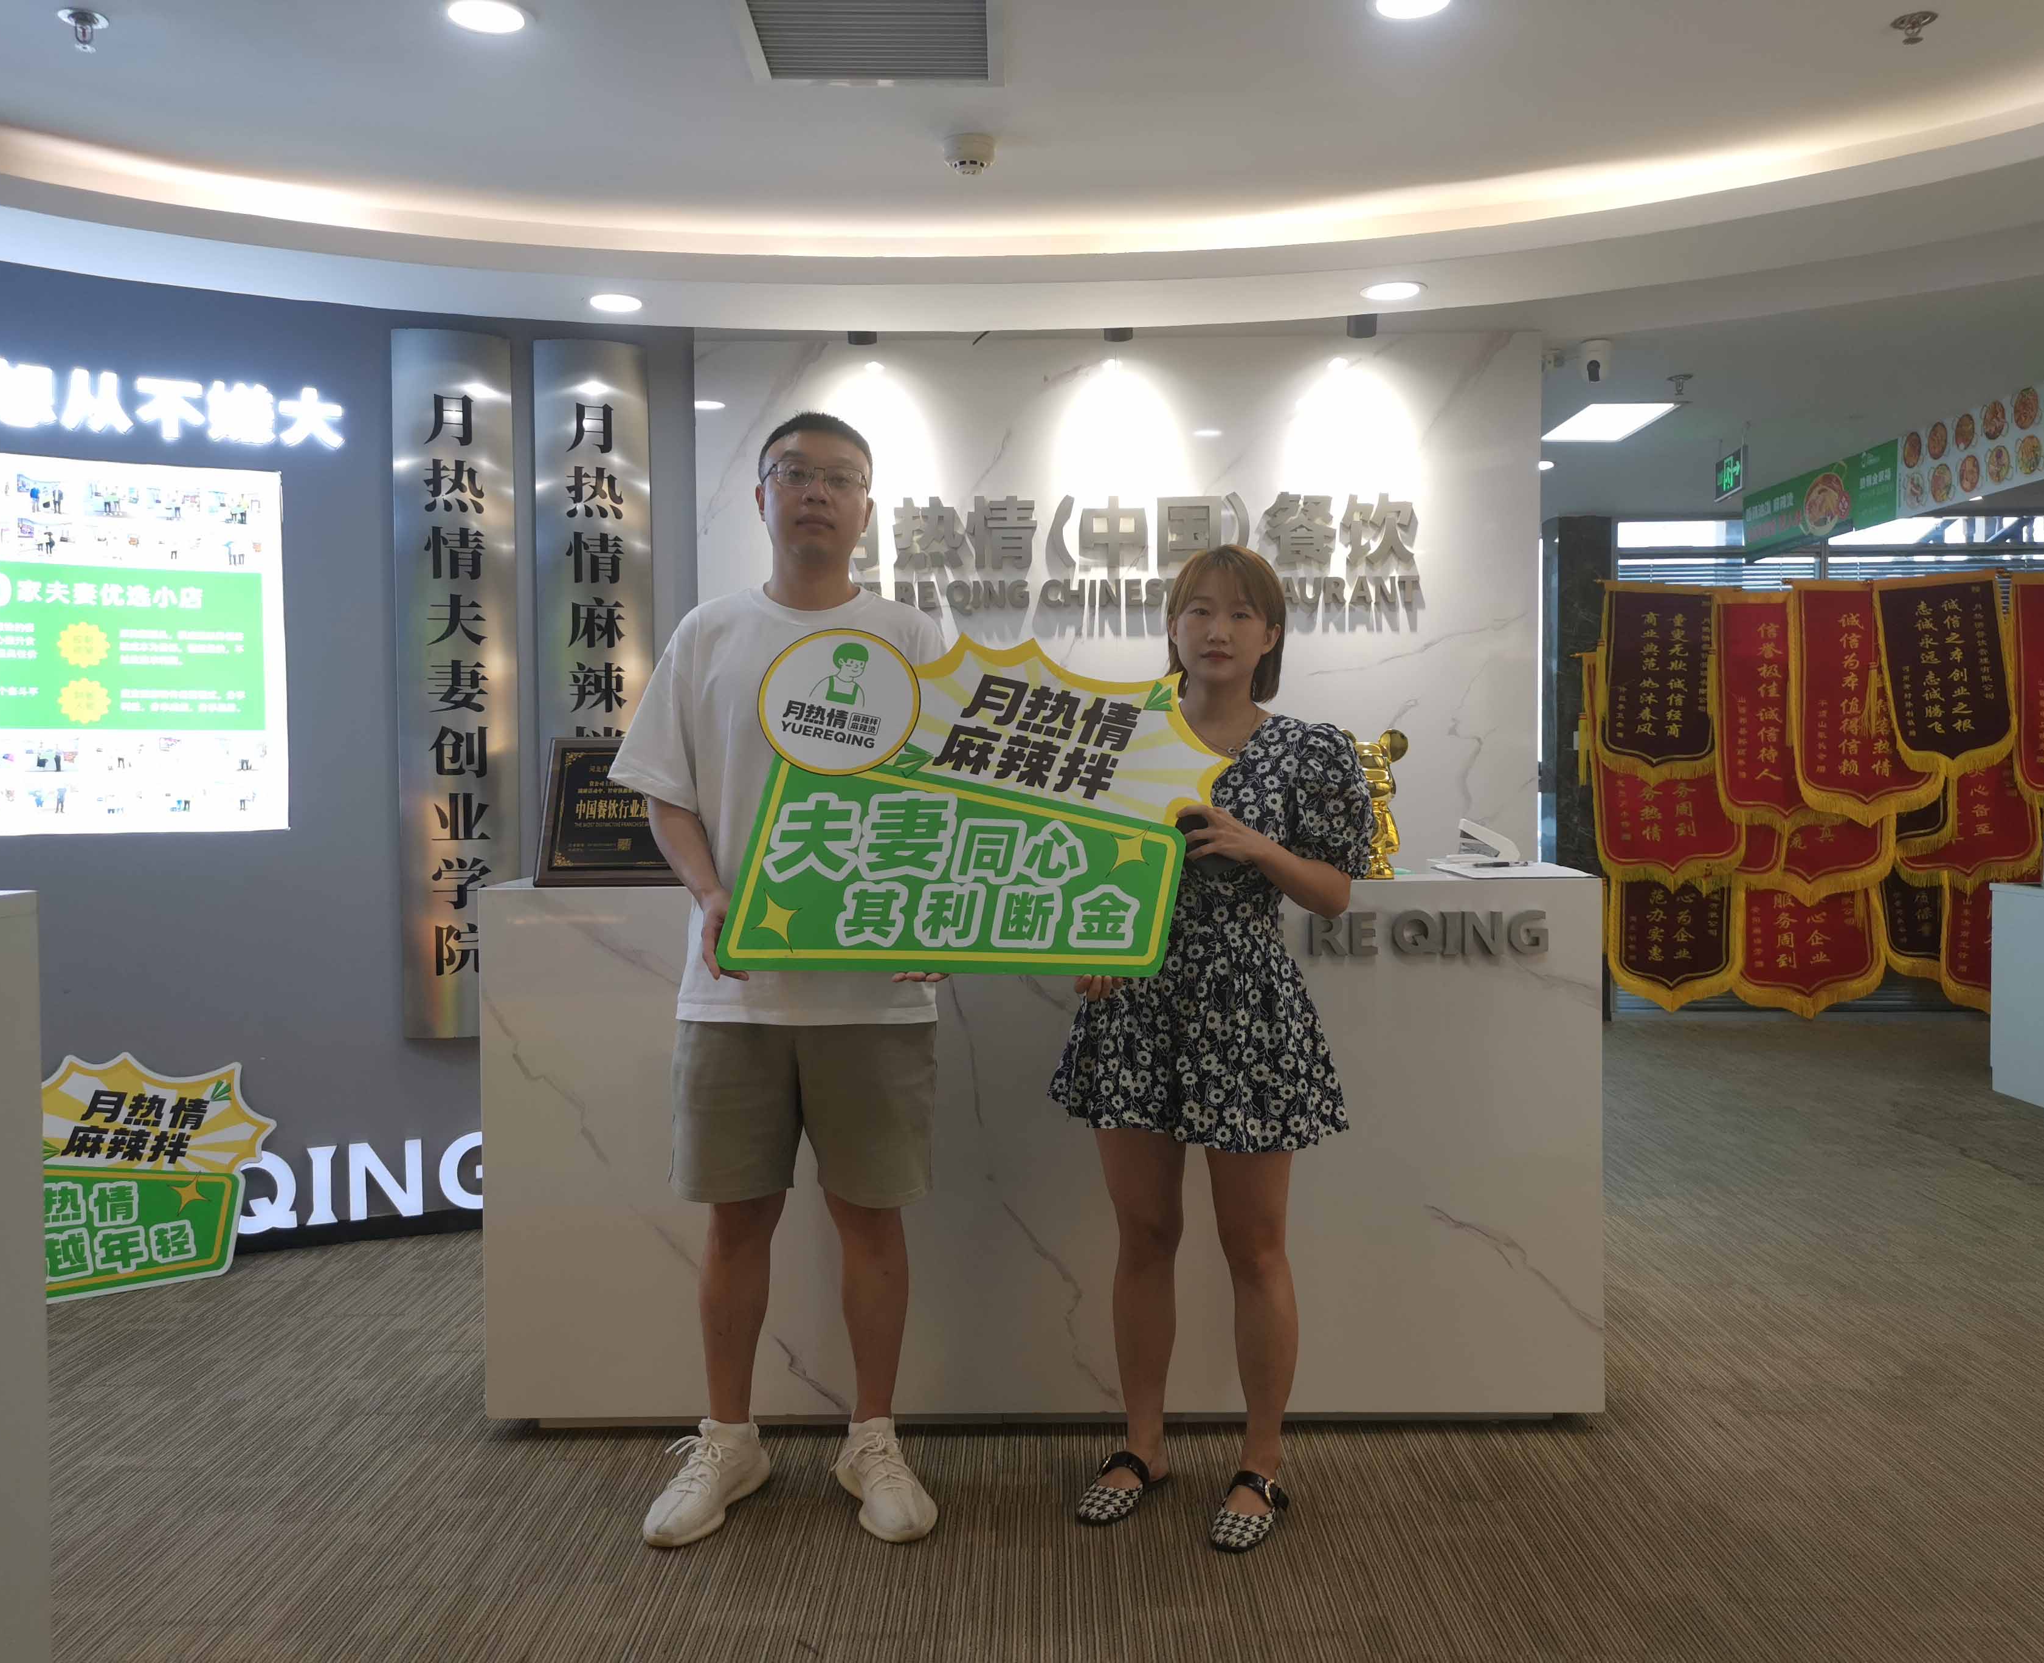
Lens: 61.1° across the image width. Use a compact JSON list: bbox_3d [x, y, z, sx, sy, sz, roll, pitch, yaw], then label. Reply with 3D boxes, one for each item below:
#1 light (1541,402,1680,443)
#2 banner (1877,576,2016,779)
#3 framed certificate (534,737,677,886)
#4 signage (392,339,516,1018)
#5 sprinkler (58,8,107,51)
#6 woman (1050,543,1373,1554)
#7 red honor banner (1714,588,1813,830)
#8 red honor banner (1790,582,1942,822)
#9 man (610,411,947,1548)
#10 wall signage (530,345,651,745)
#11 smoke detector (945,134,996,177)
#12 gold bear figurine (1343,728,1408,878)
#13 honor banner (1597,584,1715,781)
[{"bbox_3d":[2.004,-1.405,5.921,0.295,0.050,0.630,0,2,1],"label":"light"},{"bbox_3d":[4.184,-0.698,7.830,0.590,0.920,0.040,-8,2,1],"label":"banner"},{"bbox_3d":[-0.669,-0.030,3.151,0.390,0.300,0.036,0,-26,1],"label":"framed certificate"},{"bbox_3d":[-1.453,-0.374,4.470,0.302,1.815,0.045,-1,2,-19],"label":"signage"},{"bbox_3d":[-1.596,-1.354,2.945,0.078,0.060,0.078,0,2,1],"label":"sprinkler"},{"bbox_3d":[0.308,0.311,2.810,0.490,1.560,0.370,0,2,14],"label":"woman"},{"bbox_3d":[3.495,-0.560,7.930,0.640,1.080,0.040,-3,2,1],"label":"red honor banner"},{"bbox_3d":[3.852,-0.592,7.880,0.670,1.090,0.040,-1,2,1],"label":"red honor banner"},{"bbox_3d":[-0.371,0.212,2.804,0.580,1.784,0.400,0,2,-3],"label":"man"},{"bbox_3d":[-1.122,-0.374,4.576,0.310,1.820,0.045,-1,2,-11],"label":"wall signage"},{"bbox_3d":[-0.109,-1.420,3.640,0.104,0.062,0.104,0,2,0],"label":"smoke detector"},{"bbox_3d":[0.639,-0.048,3.180,0.145,0.275,0.105,0,2,1],"label":"gold bear figurine"},{"bbox_3d":[2.904,-0.669,7.913,0.570,0.940,0.050,2,2,1],"label":"honor banner"}]

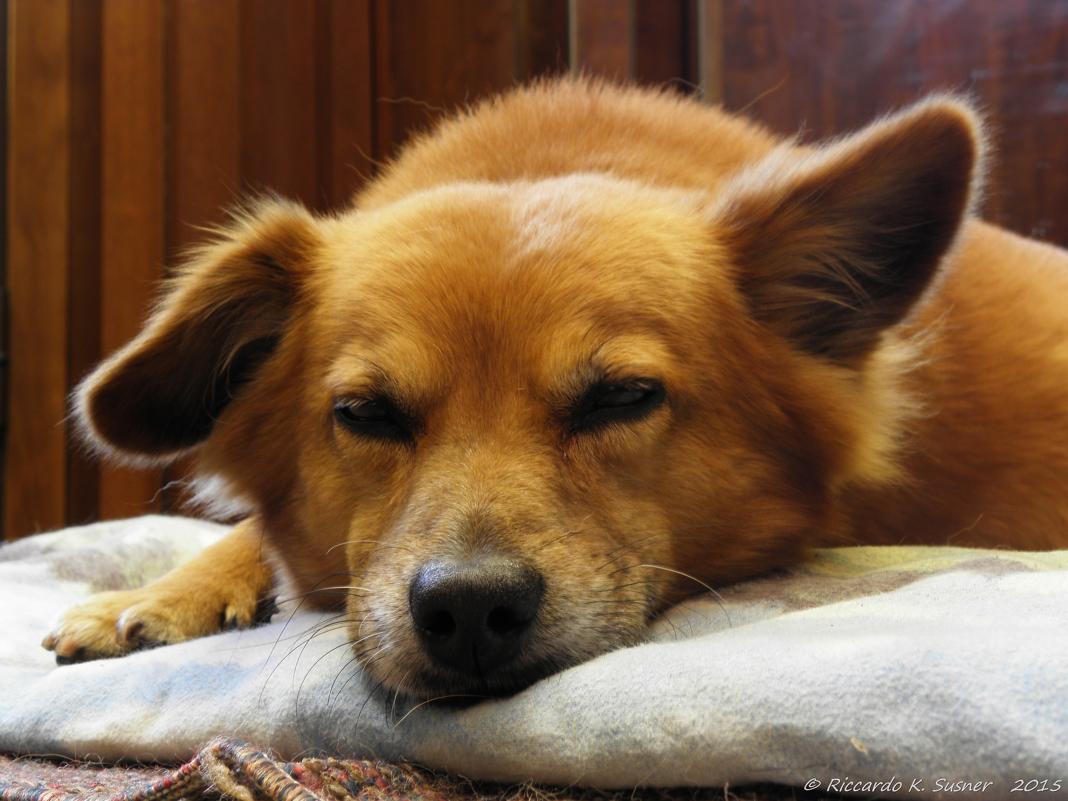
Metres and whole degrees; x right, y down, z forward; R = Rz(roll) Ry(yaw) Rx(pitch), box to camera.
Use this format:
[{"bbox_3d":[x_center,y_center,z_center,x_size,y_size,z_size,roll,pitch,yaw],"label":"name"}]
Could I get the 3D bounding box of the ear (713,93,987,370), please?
[{"bbox_3d":[0.108,-0.060,0.650,0.091,0.066,0.040,-44,5,-9],"label":"ear"}]

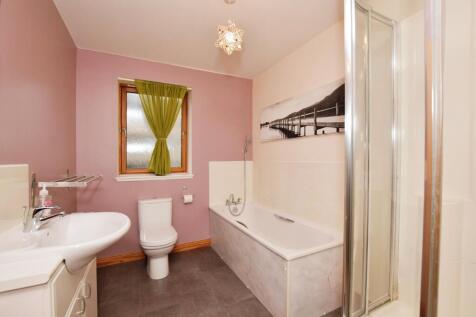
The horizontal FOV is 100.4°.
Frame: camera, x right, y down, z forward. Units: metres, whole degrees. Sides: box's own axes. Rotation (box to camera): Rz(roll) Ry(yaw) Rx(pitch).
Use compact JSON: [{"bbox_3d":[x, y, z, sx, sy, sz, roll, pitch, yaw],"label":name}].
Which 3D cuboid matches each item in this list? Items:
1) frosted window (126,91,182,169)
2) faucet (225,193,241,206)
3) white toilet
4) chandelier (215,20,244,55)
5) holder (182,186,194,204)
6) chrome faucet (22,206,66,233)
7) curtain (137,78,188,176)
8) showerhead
[{"bbox_3d":[-1.132,-0.356,2.745,0.696,1.003,0.060,0,0,-25],"label":"frosted window"},{"bbox_3d":[-0.076,0.607,2.916,0.200,0.180,0.130,0,0,-25],"label":"faucet"},{"bbox_3d":[-0.914,0.875,2.234,0.380,0.780,0.660,0,0,-25],"label":"white toilet"},{"bbox_3d":[-0.064,-0.925,1.520,0.225,0.230,0.225,0,0,0],"label":"chandelier"},{"bbox_3d":[-0.667,0.499,2.662,0.135,0.220,0.110,0,0,-25],"label":"holder"},{"bbox_3d":[-1.001,0.308,1.022,0.168,0.128,0.058,0,0,-25],"label":"chrome faucet"},{"bbox_3d":[-0.989,-0.371,2.581,0.628,1.178,0.080,0,0,-25],"label":"curtain"},{"bbox_3d":[0.161,-0.199,3.041,0.070,0.260,0.110,0,0,-25],"label":"showerhead"}]

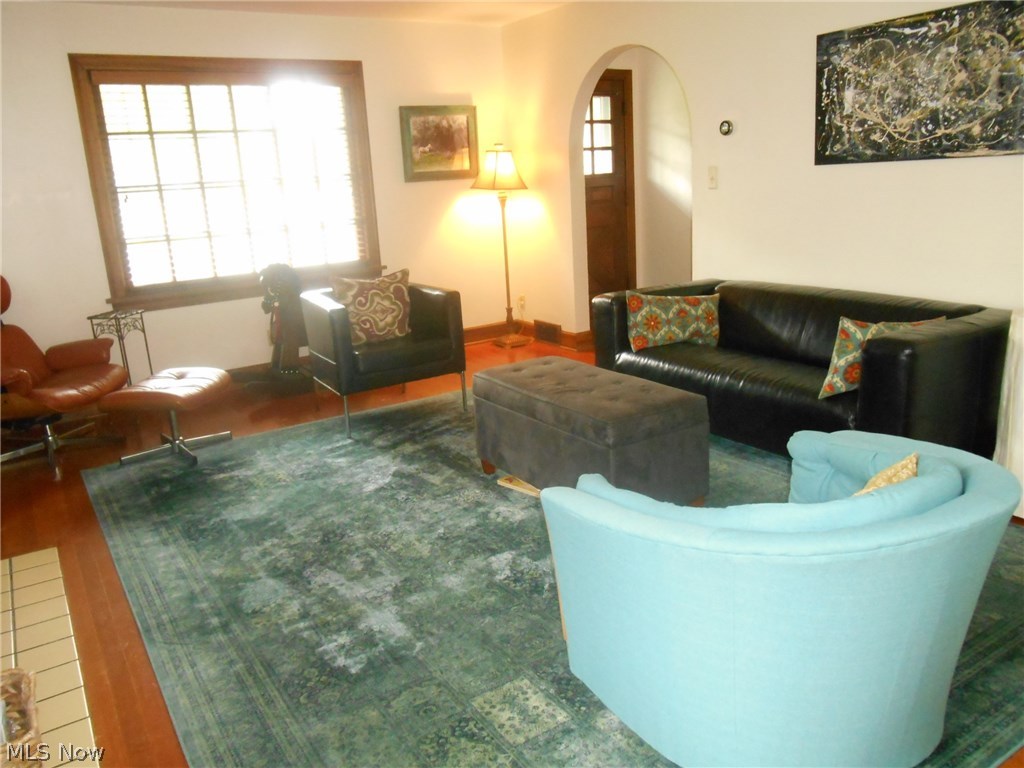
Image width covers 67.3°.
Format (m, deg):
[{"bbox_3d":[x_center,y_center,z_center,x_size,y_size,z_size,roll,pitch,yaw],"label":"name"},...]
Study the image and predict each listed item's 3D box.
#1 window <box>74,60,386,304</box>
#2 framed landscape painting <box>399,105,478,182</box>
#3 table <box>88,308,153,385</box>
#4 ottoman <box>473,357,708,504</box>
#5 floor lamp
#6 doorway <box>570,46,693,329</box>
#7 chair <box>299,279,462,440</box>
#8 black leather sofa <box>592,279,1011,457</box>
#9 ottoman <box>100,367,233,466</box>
[{"bbox_3d":[-1.786,-1.362,5.161,1.880,1.535,0.090,-12,17,-31],"label":"window"},{"bbox_3d":[-0.541,-1.847,5.907,0.650,0.540,0.040,-12,17,-31],"label":"framed landscape painting"},{"bbox_3d":[-2.363,-0.104,4.714,0.255,0.655,0.255,0,15,12],"label":"table"},{"bbox_3d":[0.286,0.236,3.176,0.470,0.490,0.965,-12,17,-31],"label":"ottoman"},{"bbox_3d":[-0.047,-1.091,6.147,0.330,1.580,0.330,-12,17,-31],"label":"floor lamp"},{"bbox_3d":[0.828,-1.164,5.235,0.130,2.090,1.200,-12,17,-31],"label":"doorway"},{"bbox_3d":[-0.807,-0.182,4.590,0.780,0.700,0.800,-12,17,-31],"label":"chair"},{"bbox_3d":[1.305,-0.076,3.816,0.880,0.660,1.780,-12,17,-31],"label":"black leather sofa"},{"bbox_3d":[-1.815,0.155,4.087,0.520,0.415,0.600,-2,15,5],"label":"ottoman"}]

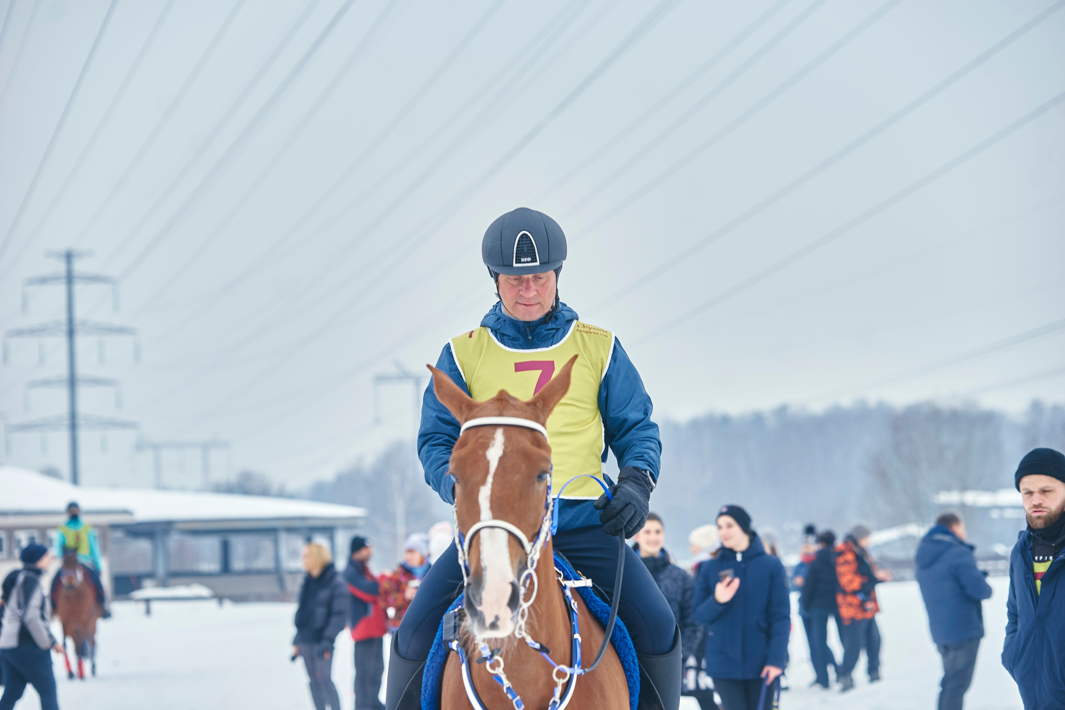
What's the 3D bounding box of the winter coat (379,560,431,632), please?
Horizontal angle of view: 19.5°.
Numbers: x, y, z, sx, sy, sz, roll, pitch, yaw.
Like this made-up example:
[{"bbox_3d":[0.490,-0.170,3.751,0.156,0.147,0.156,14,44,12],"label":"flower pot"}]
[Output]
[{"bbox_3d":[-1.034,2.015,26.000,0.480,0.630,0.380,-4,-4,24],"label":"winter coat"}]

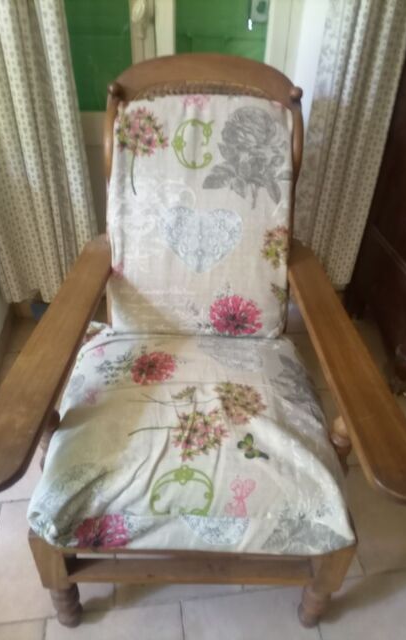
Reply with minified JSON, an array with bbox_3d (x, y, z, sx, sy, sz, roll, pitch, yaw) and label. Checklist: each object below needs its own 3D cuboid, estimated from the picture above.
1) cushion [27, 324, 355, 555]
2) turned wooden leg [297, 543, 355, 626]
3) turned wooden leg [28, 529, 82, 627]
[{"bbox_3d":[-0.018,0.233,1.206,0.605,0.142,0.587,1,34,-1],"label":"cushion"},{"bbox_3d":[0.264,0.575,1.151,0.057,0.383,0.057,1,38,-1],"label":"turned wooden leg"},{"bbox_3d":[-0.316,0.564,1.142,0.057,0.383,0.057,1,38,-1],"label":"turned wooden leg"}]

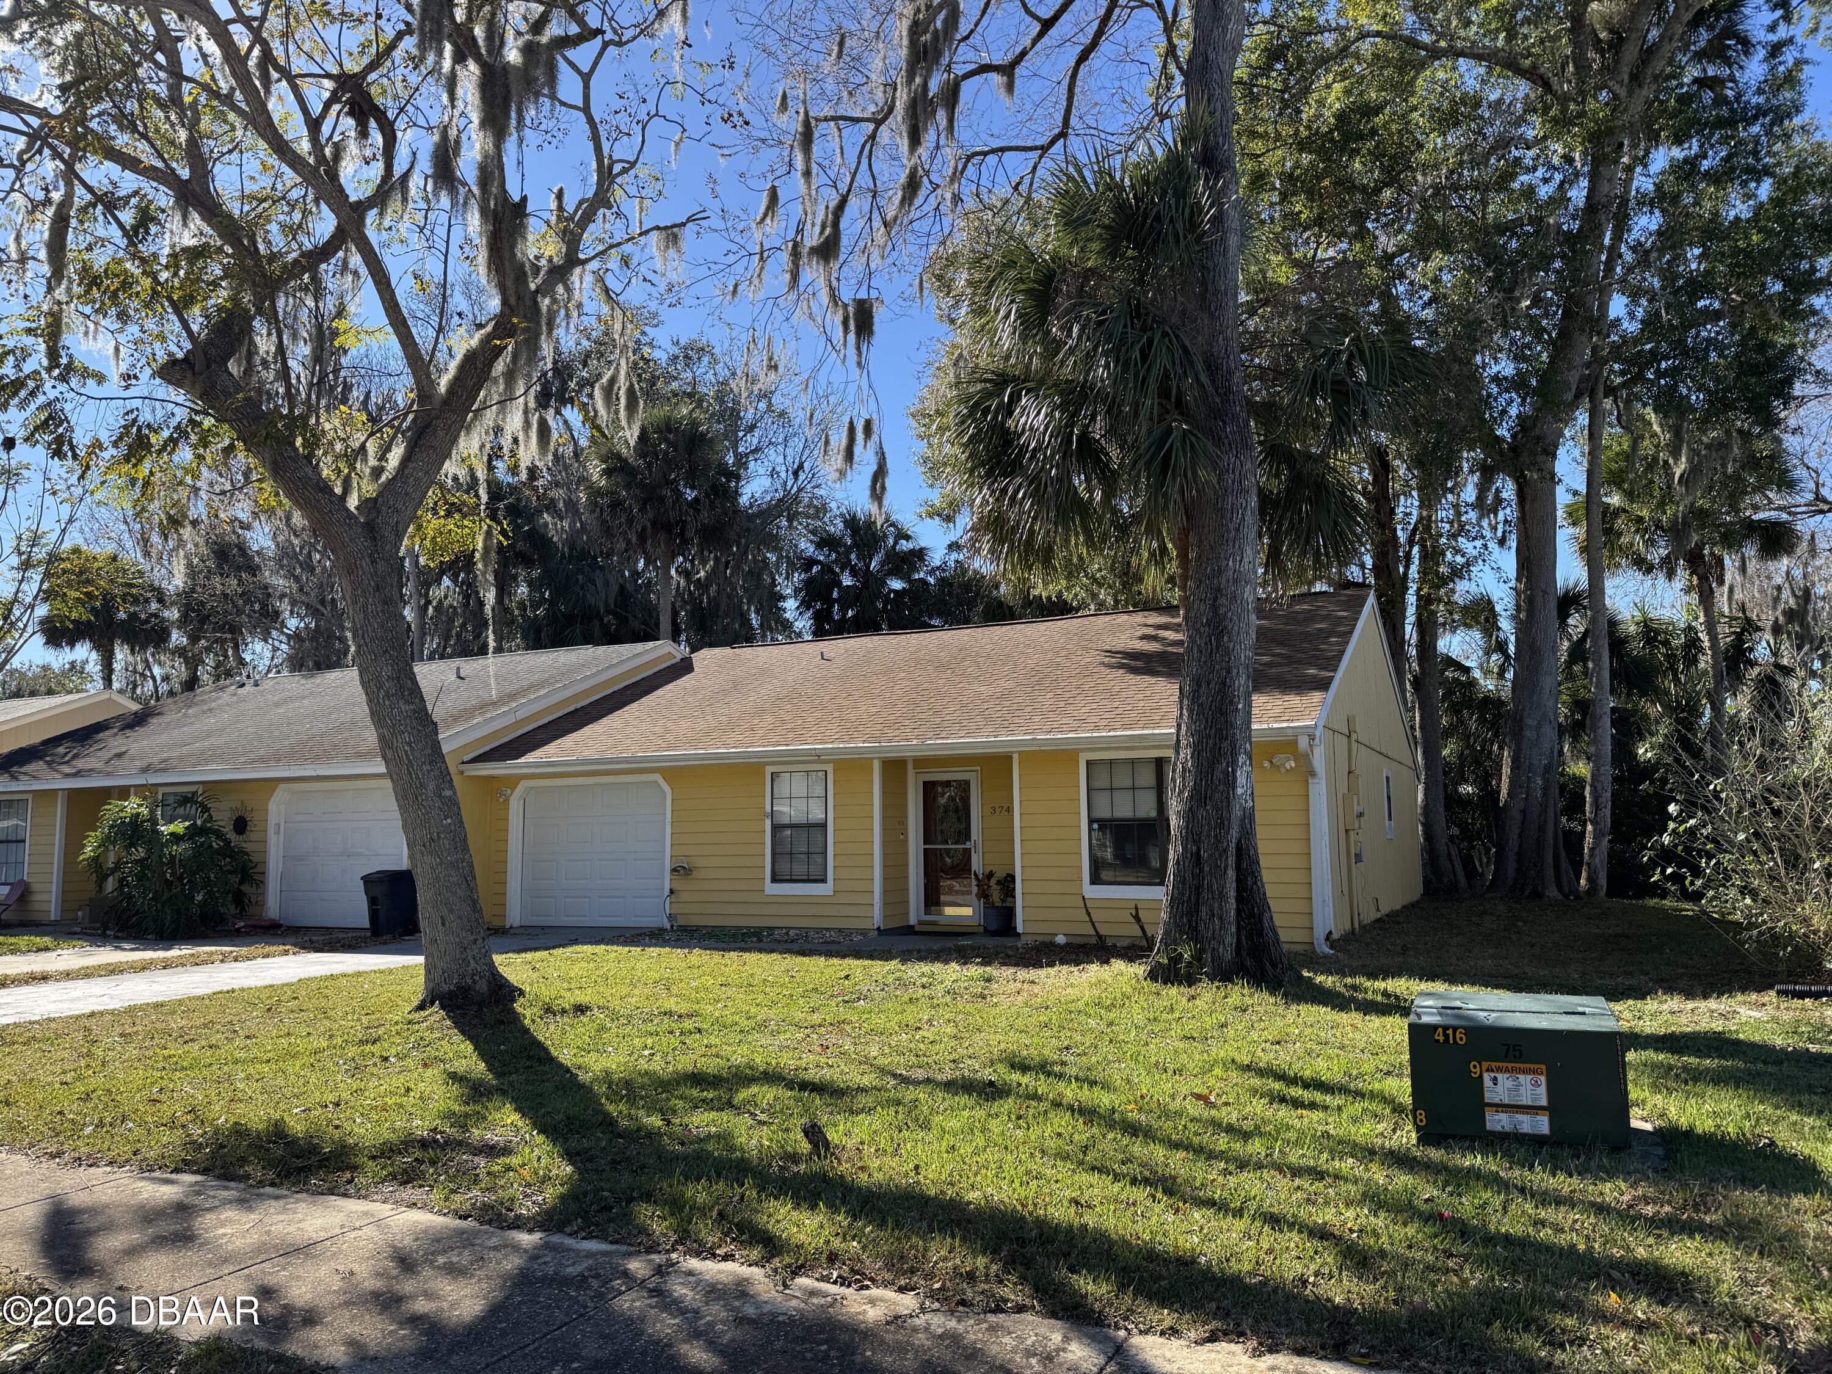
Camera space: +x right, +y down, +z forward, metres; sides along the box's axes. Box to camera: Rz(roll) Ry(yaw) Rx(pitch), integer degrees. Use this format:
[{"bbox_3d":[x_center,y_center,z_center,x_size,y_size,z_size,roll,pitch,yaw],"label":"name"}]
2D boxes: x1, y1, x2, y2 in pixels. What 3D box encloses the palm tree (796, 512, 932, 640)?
[{"bbox_3d":[-1.513,0.254,37.245,4.100,11.144,4.100,-1,-7,0],"label":"palm tree"}]

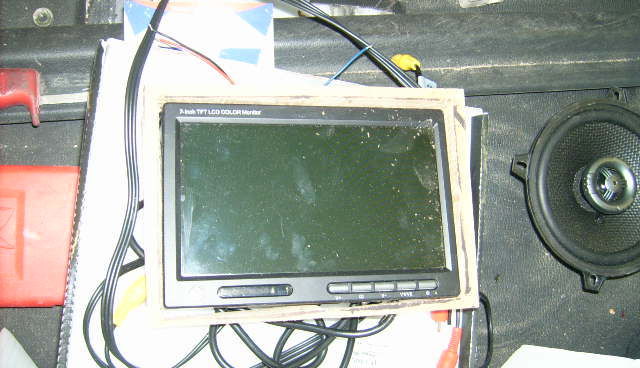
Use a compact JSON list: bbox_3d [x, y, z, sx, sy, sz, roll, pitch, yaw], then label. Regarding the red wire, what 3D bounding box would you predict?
[{"bbox_3d":[-0.073,-0.075,0.388,0.051,0.007,0.008,31,75,-7],"label":"red wire"}]

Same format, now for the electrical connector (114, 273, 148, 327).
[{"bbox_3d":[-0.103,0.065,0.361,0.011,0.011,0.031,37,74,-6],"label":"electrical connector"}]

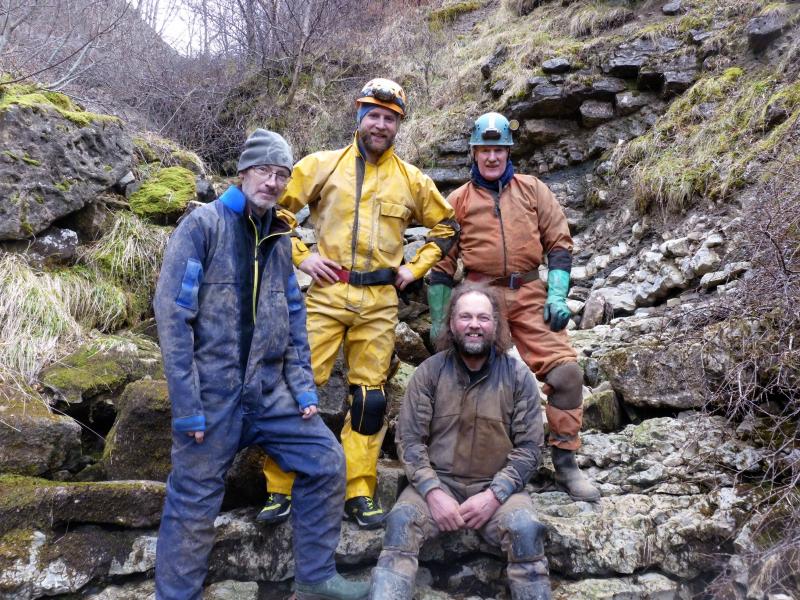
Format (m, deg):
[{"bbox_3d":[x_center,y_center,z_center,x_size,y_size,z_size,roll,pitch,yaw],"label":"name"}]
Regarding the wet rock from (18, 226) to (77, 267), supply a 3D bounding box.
[{"bbox_3d":[-2.262,-0.343,4.300,0.380,0.250,0.300,0,2,-11],"label":"wet rock"}]

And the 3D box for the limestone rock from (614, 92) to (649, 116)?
[{"bbox_3d":[2.487,-2.111,7.200,0.350,0.250,0.300,0,2,11],"label":"limestone rock"}]

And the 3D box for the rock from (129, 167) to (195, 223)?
[{"bbox_3d":[-1.488,-0.655,4.200,0.430,0.350,0.400,-1,3,-11],"label":"rock"}]

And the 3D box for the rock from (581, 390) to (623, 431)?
[{"bbox_3d":[1.122,0.618,3.750,0.230,0.240,0.240,0,2,11],"label":"rock"}]

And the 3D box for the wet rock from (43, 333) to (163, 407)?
[{"bbox_3d":[-1.531,0.358,3.450,0.640,0.360,0.450,0,2,-11],"label":"wet rock"}]

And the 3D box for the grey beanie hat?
[{"bbox_3d":[-0.479,-0.531,2.380,0.190,0.160,0.220,7,-2,-28],"label":"grey beanie hat"}]

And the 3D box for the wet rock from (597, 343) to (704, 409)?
[{"bbox_3d":[1.476,0.445,3.950,0.600,0.370,0.420,0,2,11],"label":"wet rock"}]

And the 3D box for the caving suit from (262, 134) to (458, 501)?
[{"bbox_3d":[-0.168,0.073,2.780,0.820,1.500,0.450,0,3,3],"label":"caving suit"}]

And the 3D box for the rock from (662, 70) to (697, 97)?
[{"bbox_3d":[2.836,-2.207,6.800,0.350,0.270,0.340,1,3,11],"label":"rock"}]

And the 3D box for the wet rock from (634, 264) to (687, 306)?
[{"bbox_3d":[1.866,-0.104,4.800,0.360,0.280,0.320,0,2,11],"label":"wet rock"}]

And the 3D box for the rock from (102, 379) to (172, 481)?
[{"bbox_3d":[-1.215,0.628,3.250,0.420,0.480,0.420,-1,3,-11],"label":"rock"}]

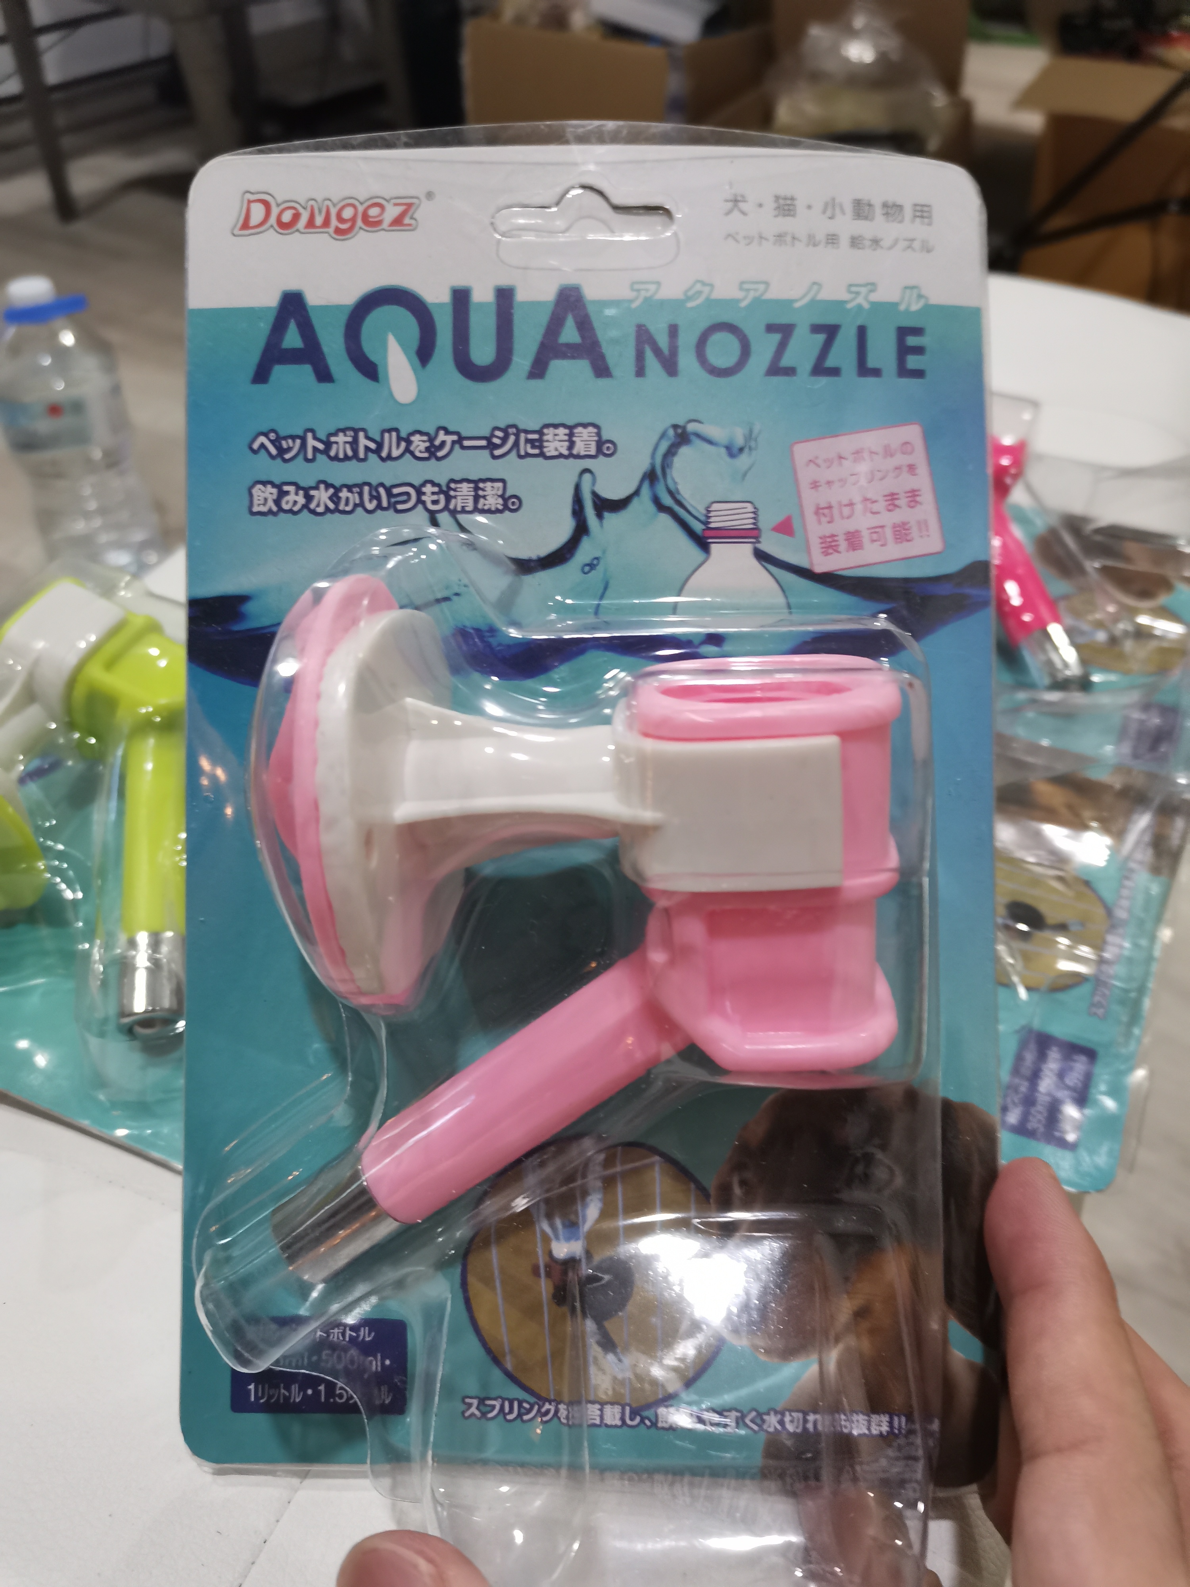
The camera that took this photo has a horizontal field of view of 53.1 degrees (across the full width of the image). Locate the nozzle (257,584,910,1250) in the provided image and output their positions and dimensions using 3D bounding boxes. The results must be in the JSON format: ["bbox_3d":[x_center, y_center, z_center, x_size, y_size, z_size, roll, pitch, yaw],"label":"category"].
[{"bbox_3d":[-0.002,0.021,0.175,0.093,0.105,0.061,-1,10,3],"label":"nozzle"}]

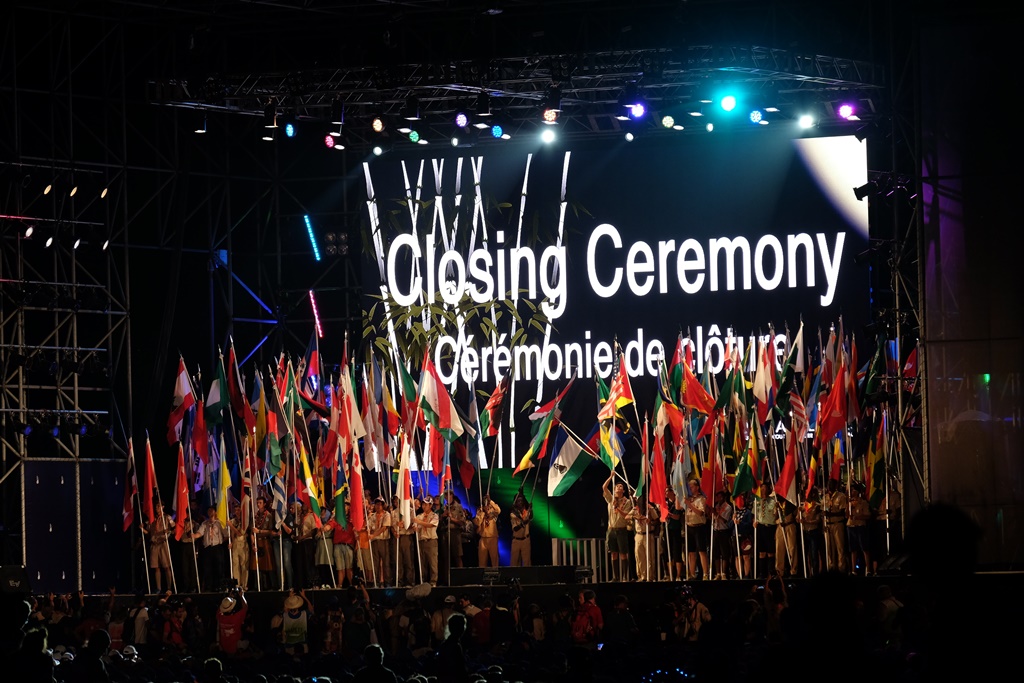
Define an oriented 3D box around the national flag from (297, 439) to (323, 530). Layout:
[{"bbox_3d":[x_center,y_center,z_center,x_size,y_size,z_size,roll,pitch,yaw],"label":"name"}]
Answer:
[{"bbox_3d":[-3.718,2.602,122.838,0.443,1.624,0.300,-2,-3,11],"label":"national flag"}]

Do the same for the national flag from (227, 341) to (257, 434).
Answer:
[{"bbox_3d":[-5.175,0.880,127.350,0.574,1.798,0.280,-1,-2,9],"label":"national flag"}]

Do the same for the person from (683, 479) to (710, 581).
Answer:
[{"bbox_3d":[3.315,3.378,119.600,0.540,1.820,0.420,-2,-3,18],"label":"person"}]

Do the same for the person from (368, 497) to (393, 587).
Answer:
[{"bbox_3d":[-2.417,3.705,123.300,0.520,1.680,0.380,-2,-2,14],"label":"person"}]

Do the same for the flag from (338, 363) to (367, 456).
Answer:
[{"bbox_3d":[-3.033,1.293,126.557,0.532,1.787,0.280,-1,-2,9],"label":"flag"}]

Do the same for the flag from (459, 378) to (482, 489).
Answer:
[{"bbox_3d":[-0.810,1.797,130.000,0.405,2.137,0.350,-2,-2,12],"label":"flag"}]

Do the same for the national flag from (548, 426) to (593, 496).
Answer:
[{"bbox_3d":[1.121,2.271,126.500,0.800,1.329,0.350,-2,-2,12],"label":"national flag"}]

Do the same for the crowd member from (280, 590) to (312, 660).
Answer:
[{"bbox_3d":[-3.965,5.482,122.457,0.589,1.803,0.500,-1,-2,9],"label":"crowd member"}]

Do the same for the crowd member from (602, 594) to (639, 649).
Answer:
[{"bbox_3d":[1.870,5.195,113.461,0.550,1.730,0.400,-3,-3,37],"label":"crowd member"}]

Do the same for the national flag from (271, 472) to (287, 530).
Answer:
[{"bbox_3d":[-4.319,2.923,123.129,0.296,1.147,0.250,-2,-3,11],"label":"national flag"}]

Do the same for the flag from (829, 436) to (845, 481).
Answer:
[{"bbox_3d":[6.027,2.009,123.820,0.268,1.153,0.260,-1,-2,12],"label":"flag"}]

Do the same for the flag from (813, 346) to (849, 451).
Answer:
[{"bbox_3d":[5.887,1.050,122.660,0.572,1.843,0.320,-1,-2,12],"label":"flag"}]

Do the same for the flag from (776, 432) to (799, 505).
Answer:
[{"bbox_3d":[5.174,2.385,125.000,0.354,1.342,0.320,-2,-2,12],"label":"flag"}]

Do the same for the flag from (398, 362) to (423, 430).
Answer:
[{"bbox_3d":[-1.998,1.073,131.000,0.408,1.386,0.350,-2,-2,12],"label":"flag"}]

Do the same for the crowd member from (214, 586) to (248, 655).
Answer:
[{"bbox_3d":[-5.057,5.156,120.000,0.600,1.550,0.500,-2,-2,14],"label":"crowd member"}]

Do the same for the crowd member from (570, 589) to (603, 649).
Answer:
[{"bbox_3d":[1.290,5.103,113.460,0.550,1.750,0.450,-3,-3,27],"label":"crowd member"}]

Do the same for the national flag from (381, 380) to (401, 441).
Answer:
[{"bbox_3d":[-2.391,1.348,131.000,0.339,1.230,0.300,-2,-2,12],"label":"national flag"}]

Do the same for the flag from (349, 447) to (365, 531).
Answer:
[{"bbox_3d":[-2.871,2.714,122.900,0.320,1.540,0.280,-2,-2,12],"label":"flag"}]

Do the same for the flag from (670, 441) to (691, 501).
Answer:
[{"bbox_3d":[3.119,2.406,123.214,0.370,1.148,0.220,-1,-2,9],"label":"flag"}]

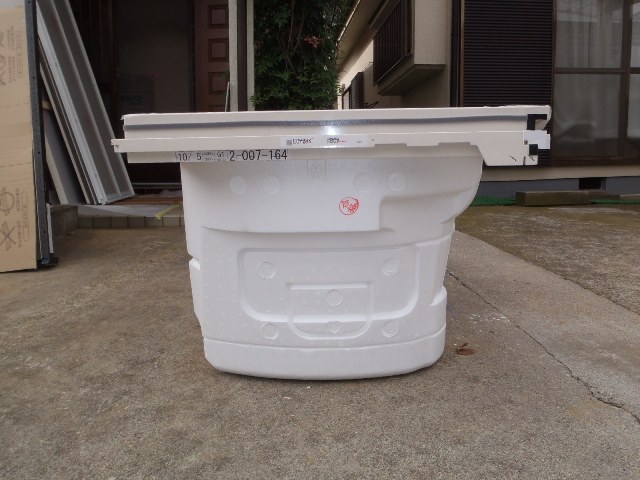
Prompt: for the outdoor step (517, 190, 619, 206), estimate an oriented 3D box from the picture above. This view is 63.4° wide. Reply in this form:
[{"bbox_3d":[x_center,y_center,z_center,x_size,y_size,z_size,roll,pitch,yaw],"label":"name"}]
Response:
[{"bbox_3d":[2.517,-0.421,5.253,1.000,0.138,0.200,-1,6,-7],"label":"outdoor step"}]

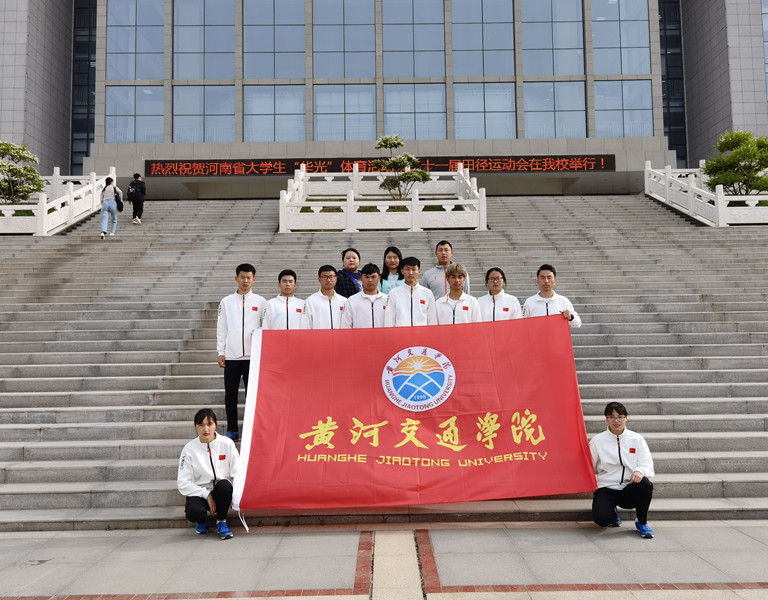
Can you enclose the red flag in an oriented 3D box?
[{"bbox_3d":[0.244,0.885,5.297,2.890,1.651,0.200,-3,-34,0],"label":"red flag"}]

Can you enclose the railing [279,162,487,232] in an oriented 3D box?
[{"bbox_3d":[-0.036,-3.110,18.586,5.393,2.987,4.588,-1,-2,0],"label":"railing"}]

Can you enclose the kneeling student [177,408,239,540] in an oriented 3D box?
[{"bbox_3d":[-1.386,1.348,4.908,0.470,0.979,0.560,0,-2,-10],"label":"kneeling student"}]

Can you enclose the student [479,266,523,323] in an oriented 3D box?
[{"bbox_3d":[1.152,0.516,6.114,0.460,1.673,0.310,-1,-2,5],"label":"student"}]

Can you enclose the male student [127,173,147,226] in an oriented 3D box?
[{"bbox_3d":[-7.249,-2.962,18.276,0.550,1.508,0.480,-1,-2,7],"label":"male student"}]

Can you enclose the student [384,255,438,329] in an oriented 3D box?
[{"bbox_3d":[0.284,0.471,6.143,0.510,1.788,0.310,-1,-2,1],"label":"student"}]

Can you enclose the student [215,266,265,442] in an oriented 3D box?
[{"bbox_3d":[-1.393,0.516,6.126,0.500,1.742,0.310,-1,-2,-7],"label":"student"}]

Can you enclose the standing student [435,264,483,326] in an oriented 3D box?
[{"bbox_3d":[0.748,0.500,6.103,0.470,1.717,0.310,-1,-2,3],"label":"standing student"}]

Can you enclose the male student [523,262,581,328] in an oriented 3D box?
[{"bbox_3d":[1.645,0.499,6.096,0.520,1.694,0.320,-1,-2,7],"label":"male student"}]

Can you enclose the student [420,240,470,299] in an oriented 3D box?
[{"bbox_3d":[0.676,0.236,6.715,0.520,1.751,0.310,-1,-2,3],"label":"student"}]

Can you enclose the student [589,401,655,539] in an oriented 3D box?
[{"bbox_3d":[1.869,1.298,4.879,0.510,0.989,0.580,-1,-2,13],"label":"student"}]

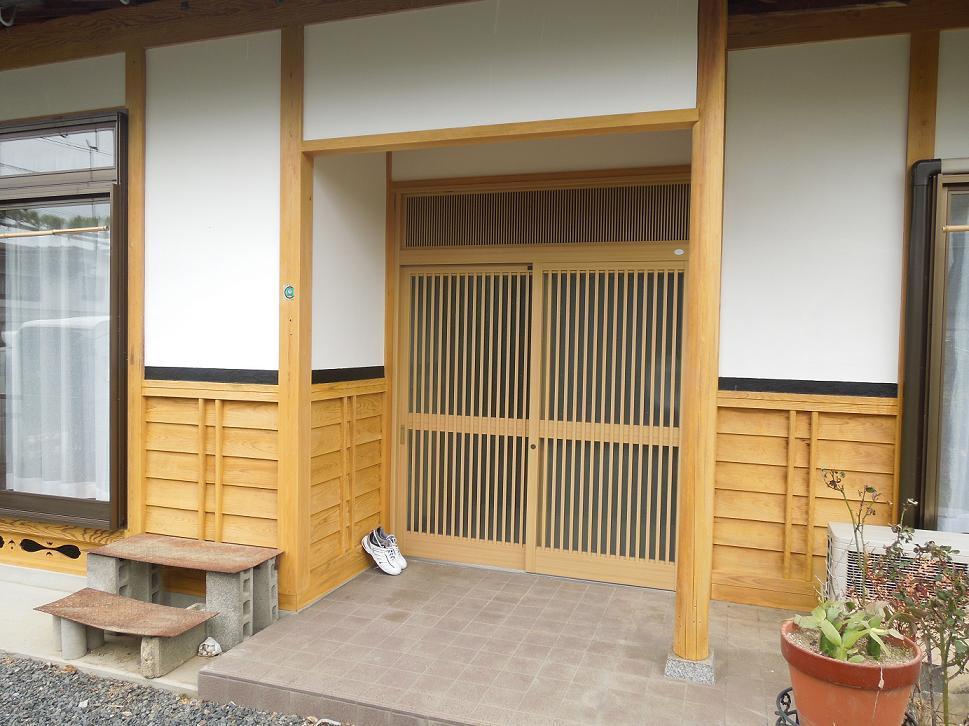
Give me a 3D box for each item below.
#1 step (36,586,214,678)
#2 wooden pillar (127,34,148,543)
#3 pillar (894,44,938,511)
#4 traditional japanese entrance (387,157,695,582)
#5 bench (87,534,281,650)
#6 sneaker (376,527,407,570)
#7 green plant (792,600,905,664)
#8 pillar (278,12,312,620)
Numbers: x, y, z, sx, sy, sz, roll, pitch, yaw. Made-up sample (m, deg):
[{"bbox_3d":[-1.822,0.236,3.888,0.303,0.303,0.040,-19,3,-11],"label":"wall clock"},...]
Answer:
[{"bbox_3d":[-1.666,1.254,3.255,0.813,0.195,0.299,2,2,18],"label":"step"},{"bbox_3d":[-1.884,-0.237,3.877,0.128,2.877,0.128,2,2,18],"label":"wooden pillar"},{"bbox_3d":[2.158,-0.168,3.548,0.128,2.919,0.128,2,2,18],"label":"pillar"},{"bbox_3d":[0.311,0.078,4.180,1.849,2.356,0.125,2,2,18],"label":"traditional japanese entrance"},{"bbox_3d":[-1.508,1.148,3.534,0.901,0.396,0.403,2,2,18],"label":"bench"},{"bbox_3d":[-0.574,1.135,4.276,0.280,0.112,0.100,41,7,6],"label":"sneaker"},{"bbox_3d":[1.106,0.811,2.120,0.280,0.125,0.210,2,2,21],"label":"green plant"},{"bbox_3d":[-0.952,-0.202,3.564,0.125,2.919,0.125,2,2,18],"label":"pillar"}]

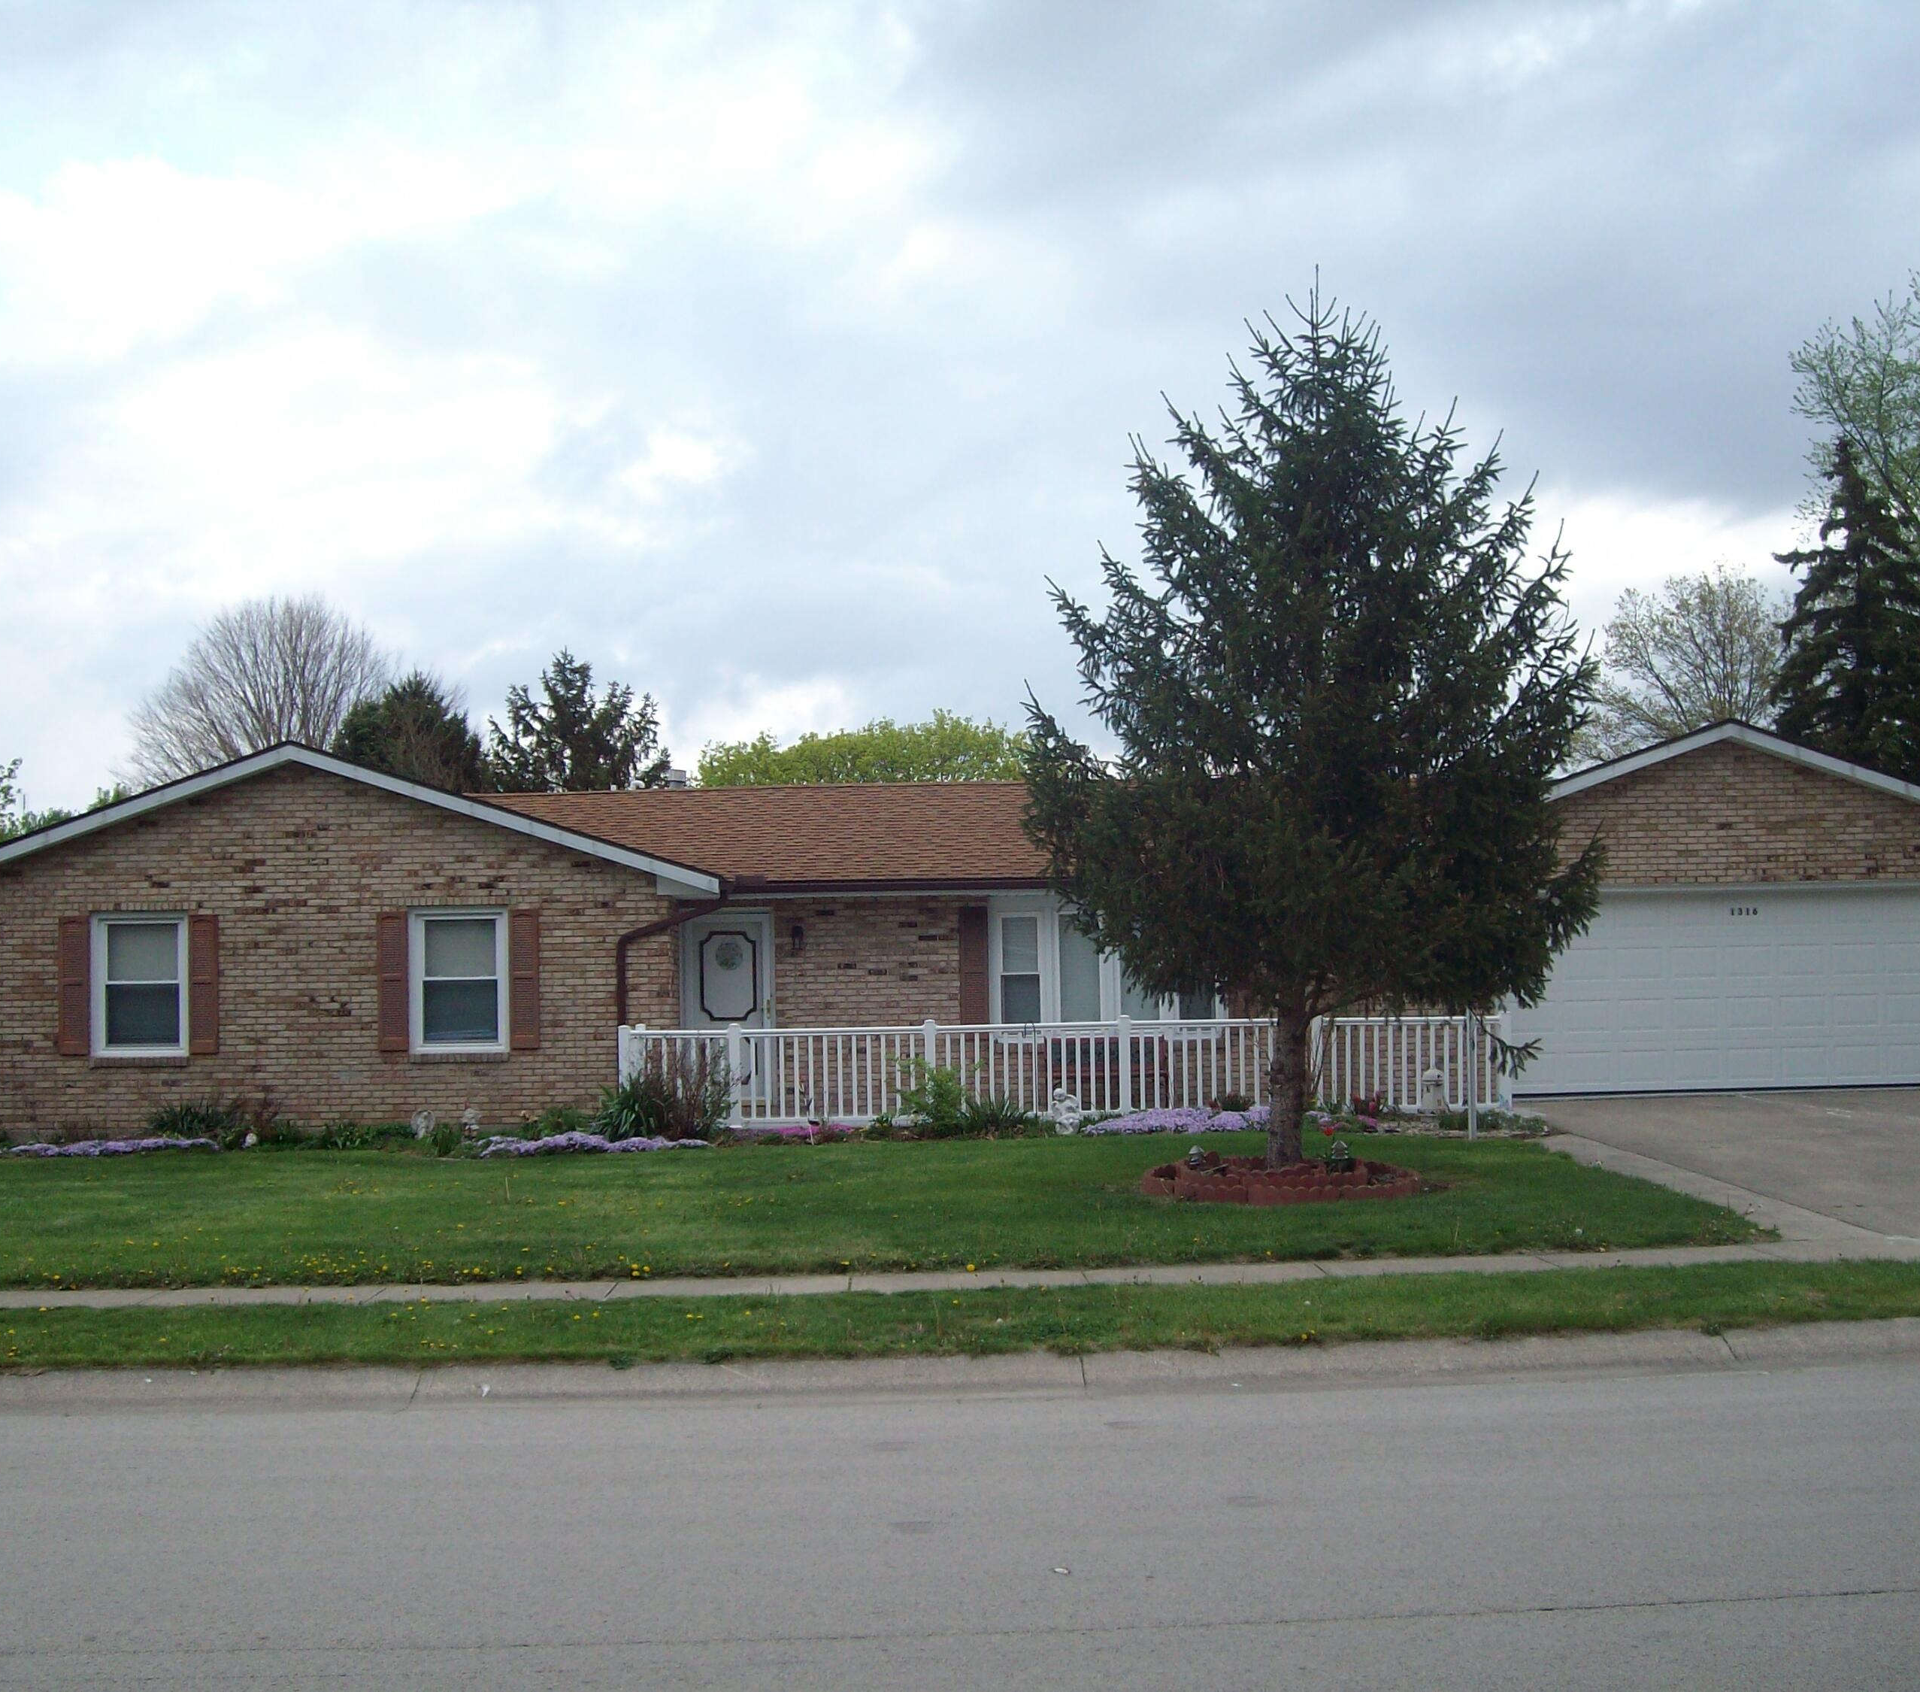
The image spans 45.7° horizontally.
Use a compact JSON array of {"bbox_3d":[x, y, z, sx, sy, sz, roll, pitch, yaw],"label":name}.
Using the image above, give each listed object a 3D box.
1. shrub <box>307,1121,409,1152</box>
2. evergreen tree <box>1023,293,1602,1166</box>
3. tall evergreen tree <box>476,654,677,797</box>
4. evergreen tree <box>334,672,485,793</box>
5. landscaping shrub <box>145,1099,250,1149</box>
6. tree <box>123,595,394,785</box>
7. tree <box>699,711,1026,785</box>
[{"bbox_3d":[-5.657,2.724,21.500,0.950,0.320,0.600,-1,-3,-2],"label":"shrub"},{"bbox_3d":[2.430,-0.896,15.755,4.000,6.166,3.900,-1,-3,-2],"label":"evergreen tree"},{"bbox_3d":[-7.417,0.008,43.821,4.600,7.608,4.600,-1,-3,-2],"label":"tall evergreen tree"},{"bbox_3d":[-10.242,0.274,42.833,3.600,7.103,3.600,-1,-3,-2],"label":"evergreen tree"},{"bbox_3d":[-7.277,2.653,21.800,1.020,0.500,0.750,-1,-3,-2],"label":"landscaping shrub"},{"bbox_3d":[-16.017,-0.747,53.756,8.200,10.411,8.000,-1,-3,-2],"label":"tree"},{"bbox_3d":[-1.081,0.545,42.855,7.600,6.181,7.000,-1,-3,-2],"label":"tree"}]

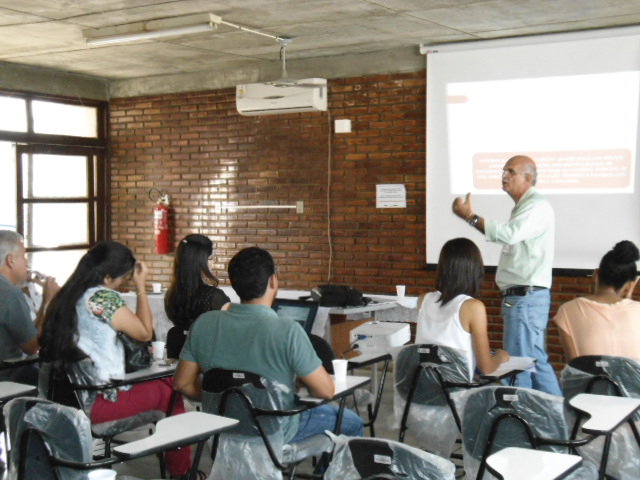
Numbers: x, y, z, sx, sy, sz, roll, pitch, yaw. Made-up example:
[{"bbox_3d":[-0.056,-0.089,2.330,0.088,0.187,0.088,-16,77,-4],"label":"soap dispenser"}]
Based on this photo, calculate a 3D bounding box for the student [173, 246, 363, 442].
[{"bbox_3d":[-0.170,0.668,4.080,0.630,1.290,0.790,1,2,38],"label":"student"}]

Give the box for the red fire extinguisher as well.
[{"bbox_3d":[-1.615,-0.168,9.983,0.170,0.620,0.180,0,2,0],"label":"red fire extinguisher"}]

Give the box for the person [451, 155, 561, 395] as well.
[{"bbox_3d":[1.000,0.412,5.280,0.620,1.735,0.550,0,2,12],"label":"person"}]

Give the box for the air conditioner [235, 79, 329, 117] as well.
[{"bbox_3d":[-0.359,-1.324,9.104,0.888,0.295,0.210,1,2,34],"label":"air conditioner"}]

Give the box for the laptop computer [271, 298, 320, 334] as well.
[{"bbox_3d":[-0.231,0.456,5.375,0.345,0.225,0.320,1,2,37],"label":"laptop computer"}]

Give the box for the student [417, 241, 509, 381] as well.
[{"bbox_3d":[0.730,0.642,4.620,0.480,1.310,0.780,1,2,34],"label":"student"}]

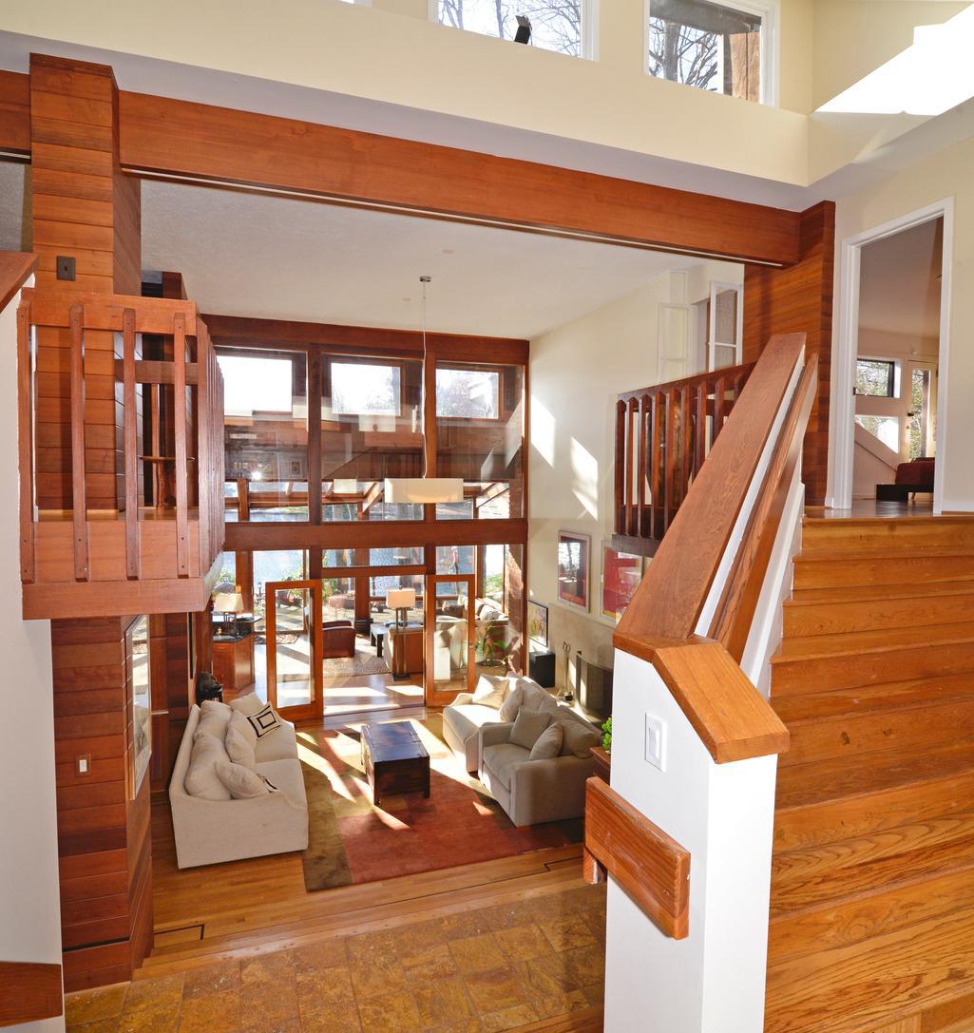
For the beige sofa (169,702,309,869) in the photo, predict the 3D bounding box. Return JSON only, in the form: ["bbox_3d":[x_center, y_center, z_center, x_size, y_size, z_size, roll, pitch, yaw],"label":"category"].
[{"bbox_3d":[-2.561,2.603,6.829,1.120,0.820,2.180,-1,4,-19],"label":"beige sofa"}]

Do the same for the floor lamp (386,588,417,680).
[{"bbox_3d":[-1.511,2.053,11.470,0.450,1.597,0.280,-1,3,-19],"label":"floor lamp"}]

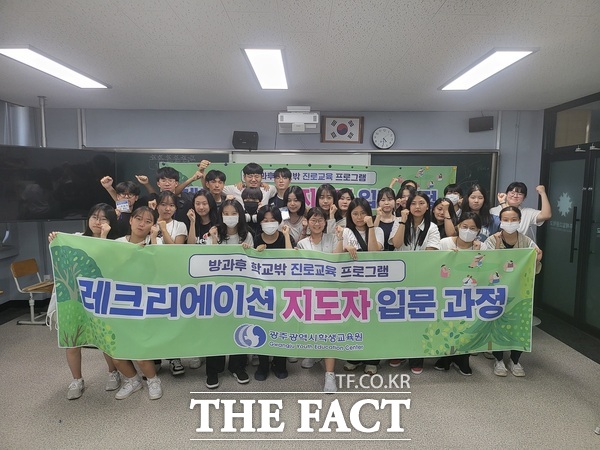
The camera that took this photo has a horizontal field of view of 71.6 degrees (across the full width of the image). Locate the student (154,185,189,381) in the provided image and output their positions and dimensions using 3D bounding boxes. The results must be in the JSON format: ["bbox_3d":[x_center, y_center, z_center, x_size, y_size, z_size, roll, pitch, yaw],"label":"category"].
[{"bbox_3d":[-1.149,0.490,3.662,0.420,1.573,0.400,-1,5,-11],"label":"student"}]

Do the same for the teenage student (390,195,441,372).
[{"bbox_3d":[1.003,0.491,3.613,0.460,1.570,0.380,0,5,0],"label":"teenage student"}]

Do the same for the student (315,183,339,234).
[{"bbox_3d":[0.252,0.433,3.957,0.430,1.648,0.380,1,5,2],"label":"student"}]

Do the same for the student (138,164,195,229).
[{"bbox_3d":[-1.284,0.343,4.030,0.580,1.795,0.420,0,5,-9],"label":"student"}]

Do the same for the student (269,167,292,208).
[{"bbox_3d":[-0.177,0.330,4.199,0.480,1.804,0.340,0,5,-1],"label":"student"}]

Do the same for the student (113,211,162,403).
[{"bbox_3d":[-1.277,0.576,3.269,0.450,1.440,0.430,0,5,-5],"label":"student"}]

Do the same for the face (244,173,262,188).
[{"bbox_3d":[-0.444,-0.425,3.970,0.170,0.170,0.150,0,5,0],"label":"face"}]

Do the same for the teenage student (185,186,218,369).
[{"bbox_3d":[-0.895,0.478,3.781,0.420,1.578,0.360,0,5,-8],"label":"teenage student"}]

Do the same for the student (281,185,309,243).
[{"bbox_3d":[-0.051,0.451,3.858,0.430,1.627,0.380,0,5,0],"label":"student"}]

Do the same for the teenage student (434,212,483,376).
[{"bbox_3d":[1.393,0.589,3.680,0.440,1.402,0.460,1,5,11],"label":"teenage student"}]

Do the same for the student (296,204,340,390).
[{"bbox_3d":[0.153,0.568,3.439,0.430,1.440,0.450,0,5,0],"label":"student"}]

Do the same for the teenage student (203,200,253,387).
[{"bbox_3d":[-0.590,0.541,3.435,0.440,1.518,0.440,0,5,-5],"label":"teenage student"}]

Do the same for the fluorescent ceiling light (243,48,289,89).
[{"bbox_3d":[-0.257,-1.350,3.614,0.300,0.060,1.270,0,5,1],"label":"fluorescent ceiling light"}]

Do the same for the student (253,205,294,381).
[{"bbox_3d":[-0.224,0.553,3.518,0.420,1.450,0.380,0,5,0],"label":"student"}]

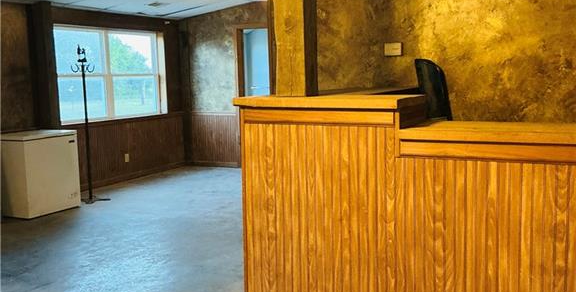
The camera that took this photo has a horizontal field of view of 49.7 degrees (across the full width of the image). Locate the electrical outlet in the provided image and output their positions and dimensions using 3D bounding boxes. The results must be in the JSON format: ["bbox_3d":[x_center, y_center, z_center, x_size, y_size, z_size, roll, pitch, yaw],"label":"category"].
[{"bbox_3d":[0.698,-0.640,4.120,0.116,0.077,0.018,2,8,25],"label":"electrical outlet"}]

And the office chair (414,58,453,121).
[{"bbox_3d":[1.022,0.119,3.463,0.650,1.200,0.620,-2,7,-5],"label":"office chair"}]

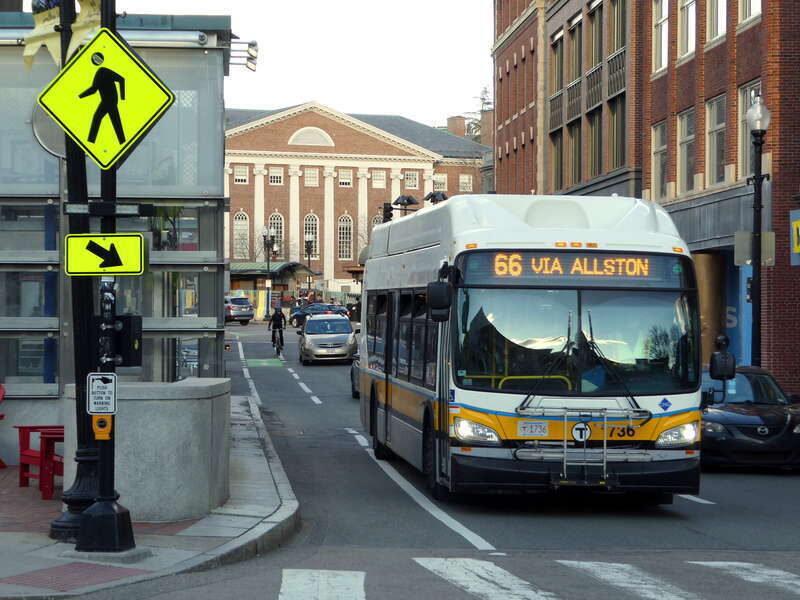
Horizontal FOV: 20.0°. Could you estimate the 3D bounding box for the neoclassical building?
[{"bbox_3d":[-11.156,-8.036,206.122,36.000,18.810,15.000,0,0,-29],"label":"neoclassical building"}]

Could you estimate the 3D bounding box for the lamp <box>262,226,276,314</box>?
[{"bbox_3d":[-8.413,-1.695,146.000,0.850,6.085,0.500,0,0,0],"label":"lamp"}]

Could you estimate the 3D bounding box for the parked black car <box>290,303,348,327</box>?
[{"bbox_3d":[-4.740,0.950,135.000,1.780,1.490,4.400,0,0,-32],"label":"parked black car"}]

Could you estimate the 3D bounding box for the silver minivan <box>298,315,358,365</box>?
[{"bbox_3d":[-2.580,1.410,80.800,1.970,1.760,5.080,0,0,-4],"label":"silver minivan"}]

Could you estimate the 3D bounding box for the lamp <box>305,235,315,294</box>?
[{"bbox_3d":[-6.194,-1.591,155.000,0.650,5.920,0.500,0,0,0],"label":"lamp"}]

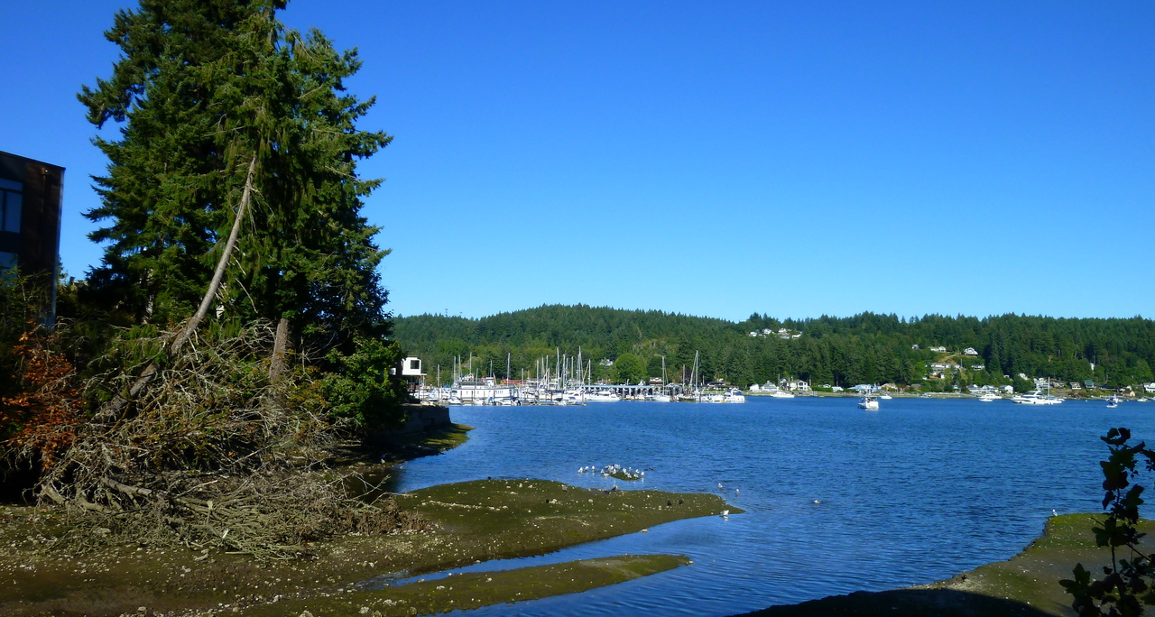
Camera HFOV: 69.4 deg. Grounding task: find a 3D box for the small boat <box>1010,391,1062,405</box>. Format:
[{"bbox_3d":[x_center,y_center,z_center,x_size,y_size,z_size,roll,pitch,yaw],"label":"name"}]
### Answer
[{"bbox_3d":[177.700,34.800,325.000,15.200,5.600,4.500,-2,-6,23],"label":"small boat"}]

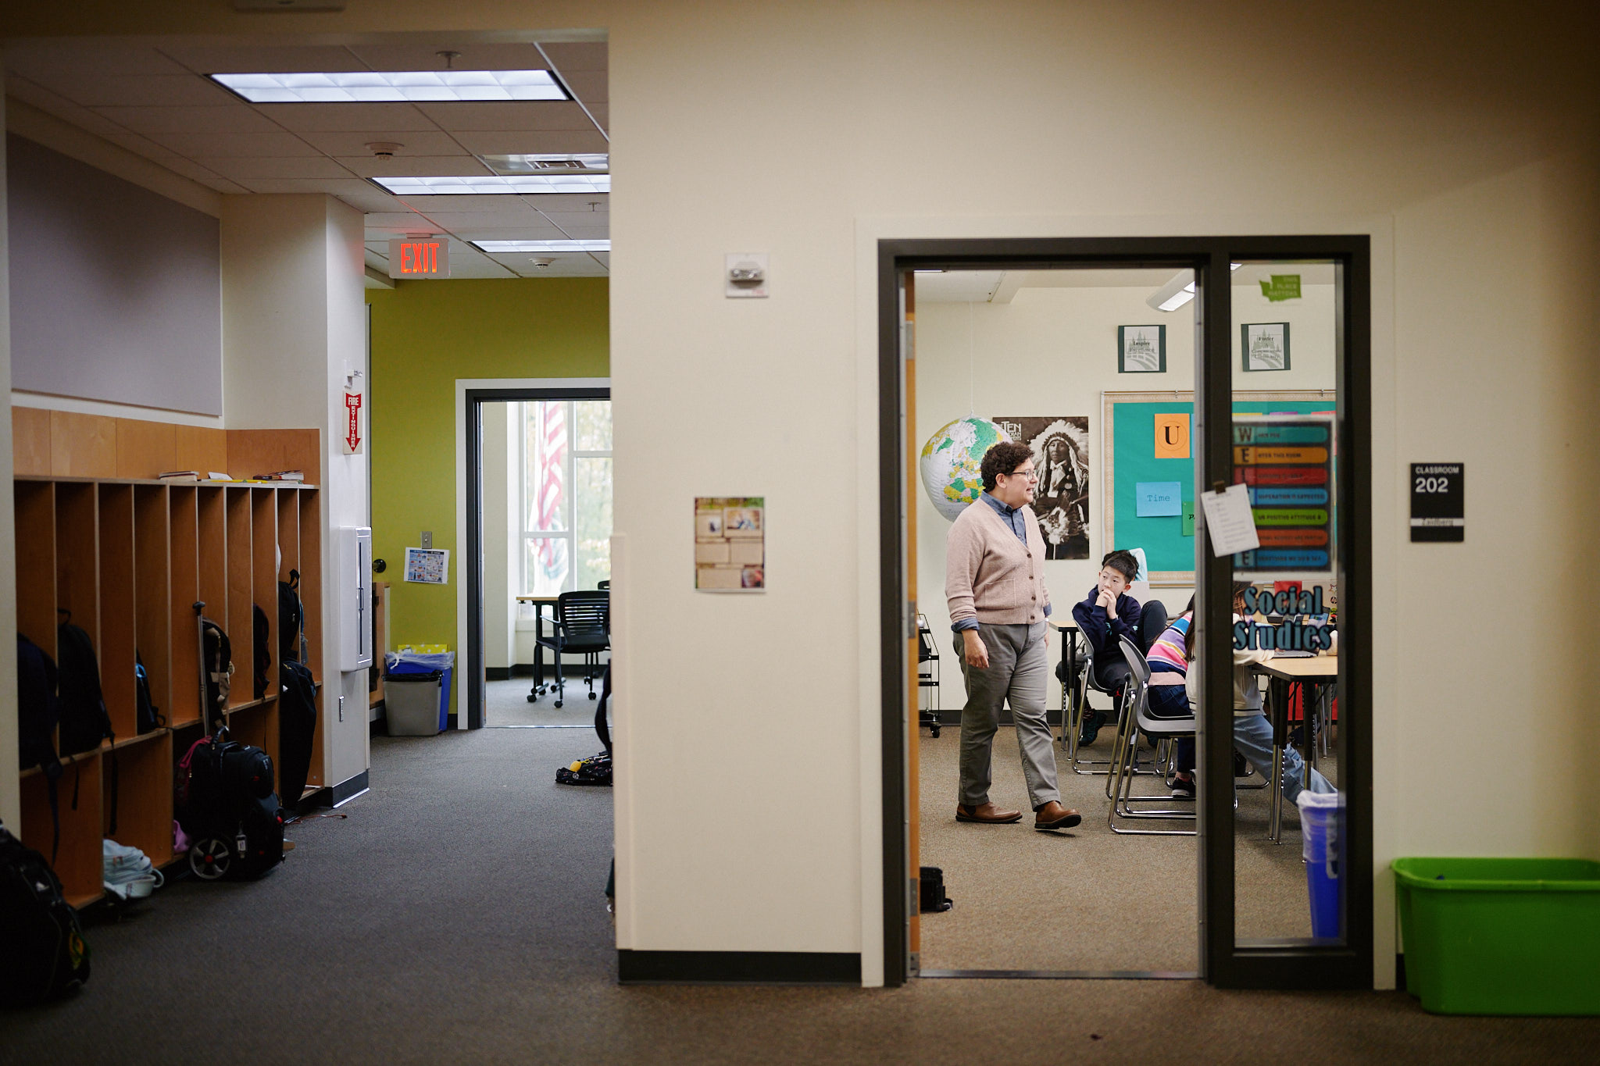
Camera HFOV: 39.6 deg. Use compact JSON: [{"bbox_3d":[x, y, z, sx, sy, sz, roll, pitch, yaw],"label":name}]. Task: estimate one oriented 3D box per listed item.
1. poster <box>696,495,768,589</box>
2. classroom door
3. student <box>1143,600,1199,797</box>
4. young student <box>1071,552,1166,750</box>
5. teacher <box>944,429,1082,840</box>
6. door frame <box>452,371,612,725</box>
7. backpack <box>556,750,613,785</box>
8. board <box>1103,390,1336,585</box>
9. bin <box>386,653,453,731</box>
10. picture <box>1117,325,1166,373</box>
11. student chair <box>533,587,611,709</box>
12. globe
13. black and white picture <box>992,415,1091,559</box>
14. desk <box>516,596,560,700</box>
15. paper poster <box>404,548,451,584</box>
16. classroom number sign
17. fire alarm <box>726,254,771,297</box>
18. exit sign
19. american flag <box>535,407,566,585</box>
[{"bbox_3d":[-0.206,0.035,6.556,0.209,0.285,0.014,0,1,2],"label":"poster"},{"bbox_3d":[0.947,0.234,6.509,1.417,2.178,0.140,0,1,2],"label":"classroom door"},{"bbox_3d":[1.922,0.742,10.402,0.620,1.080,0.430,0,1,0],"label":"student"},{"bbox_3d":[1.724,0.684,11.981,0.510,1.160,0.560,0,1,-3],"label":"young student"},{"bbox_3d":[0.949,0.442,9.836,0.540,1.710,0.500,0,1,20],"label":"teacher"},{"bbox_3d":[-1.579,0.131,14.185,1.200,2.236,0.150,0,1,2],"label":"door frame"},{"bbox_3d":[-1.024,1.191,11.486,0.420,0.200,0.310,0,1,2],"label":"backpack"},{"bbox_3d":[2.831,-0.277,14.048,1.830,1.247,0.040,0,1,2],"label":"board"},{"bbox_3d":[-2.374,1.006,13.992,0.410,0.500,0.280,0,1,2],"label":"bin"},{"bbox_3d":[2.171,-1.165,14.075,0.303,0.301,0.015,0,1,2],"label":"picture"},{"bbox_3d":[-1.615,0.823,16.049,0.600,0.830,0.580,-1,1,-22],"label":"student chair"},{"bbox_3d":[1.059,-0.379,13.685,0.640,0.680,0.640,0,1,2],"label":"globe"},{"bbox_3d":[1.532,-0.285,14.113,0.613,0.910,0.010,0,1,2],"label":"black and white picture"},{"bbox_3d":[-1.369,0.857,16.930,1.500,0.735,0.620,0,1,2],"label":"desk"},{"bbox_3d":[-2.372,0.211,14.137,0.281,0.217,0.010,4,1,2],"label":"paper poster"},{"bbox_3d":[1.859,-0.088,6.473,0.155,0.232,0.012,0,1,2],"label":"classroom number sign"},{"bbox_3d":[-0.154,-0.748,6.440,0.125,0.130,0.060,0,1,2],"label":"fire alarm"},{"bbox_3d":[-2.061,-1.483,12.024,0.318,0.215,0.050,0,1,2],"label":"exit sign"},{"bbox_3d":[-2.799,-0.555,24.987,0.352,2.180,0.250,0,1,2],"label":"american flag"}]

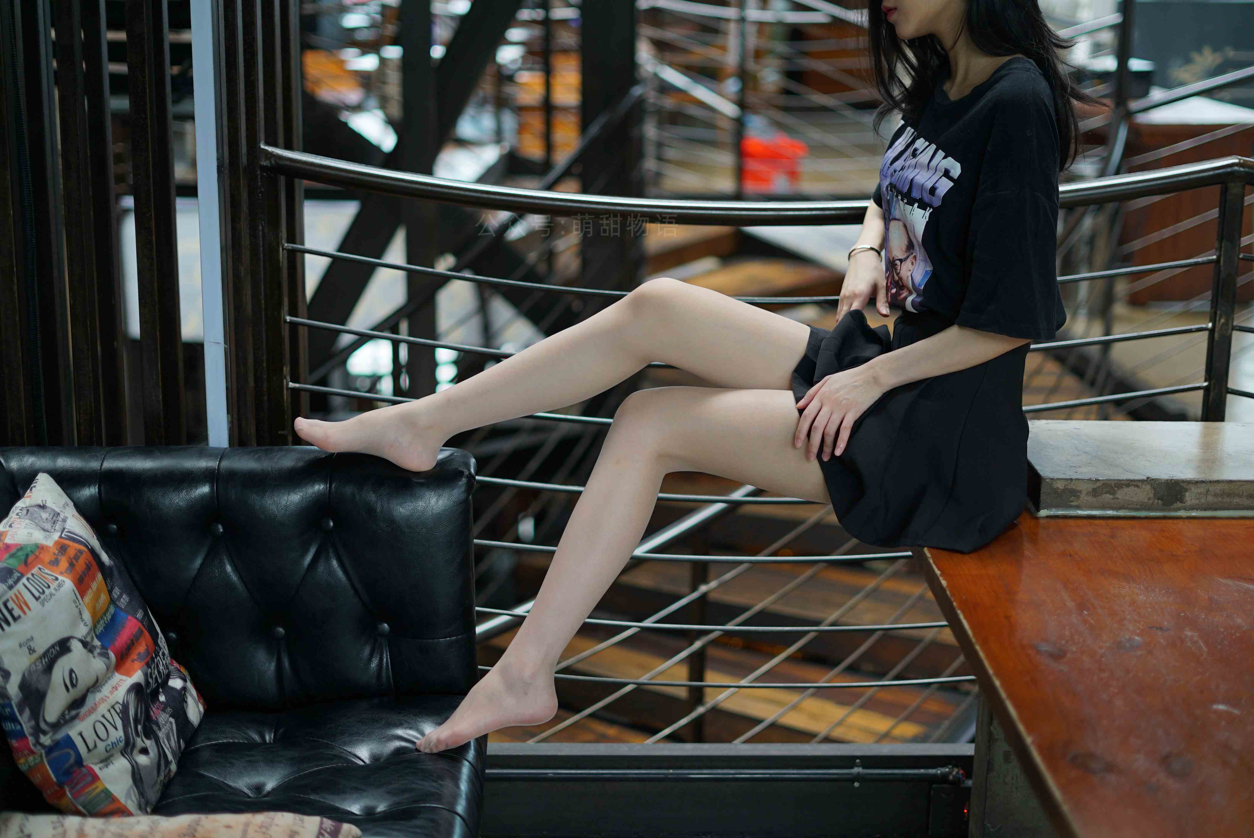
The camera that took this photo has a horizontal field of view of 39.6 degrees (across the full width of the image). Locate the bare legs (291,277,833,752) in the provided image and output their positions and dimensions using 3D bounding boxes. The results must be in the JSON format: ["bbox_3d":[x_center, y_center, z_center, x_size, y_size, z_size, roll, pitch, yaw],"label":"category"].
[{"bbox_3d":[-0.117,0.119,2.435,0.770,0.645,0.400,1,11,7],"label":"bare legs"}]

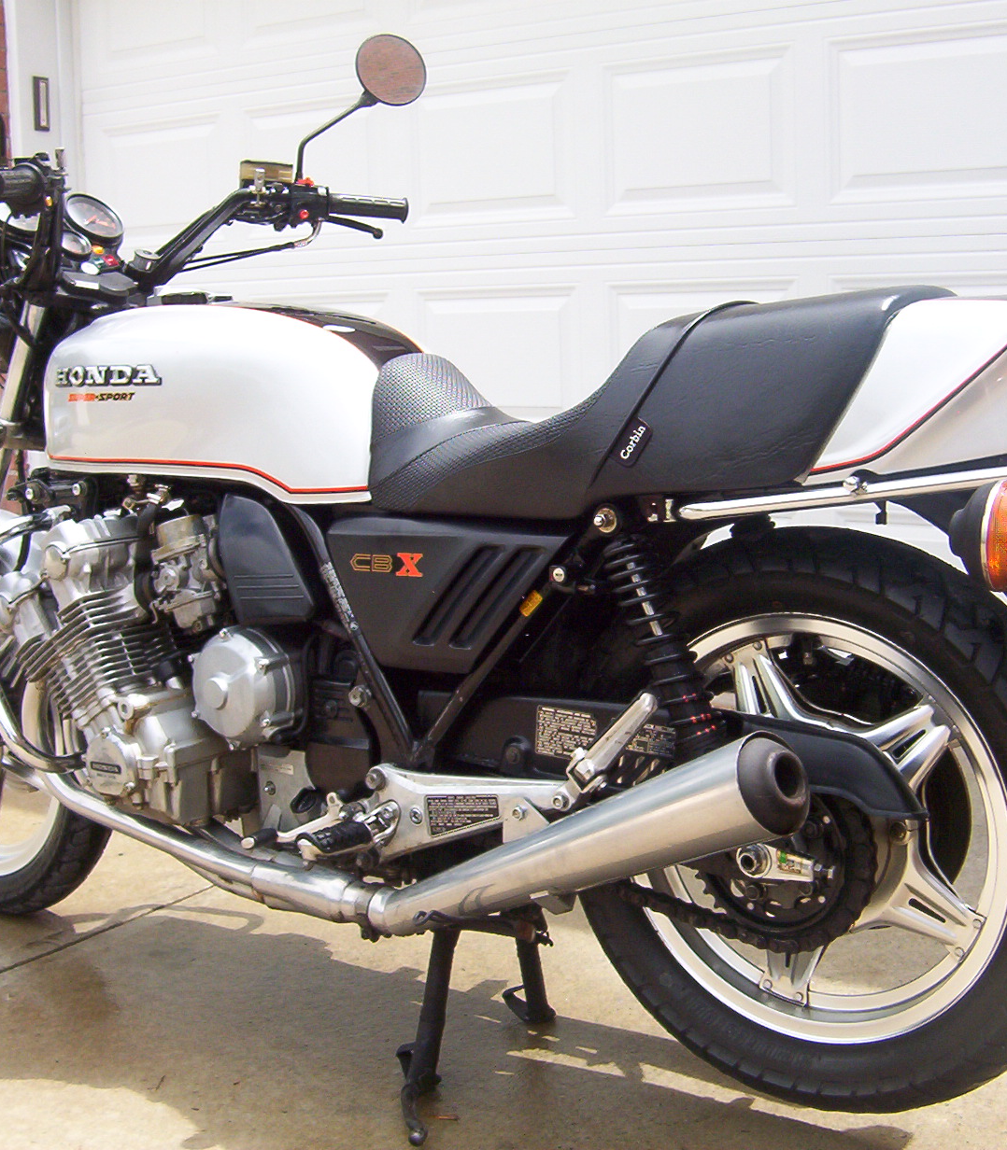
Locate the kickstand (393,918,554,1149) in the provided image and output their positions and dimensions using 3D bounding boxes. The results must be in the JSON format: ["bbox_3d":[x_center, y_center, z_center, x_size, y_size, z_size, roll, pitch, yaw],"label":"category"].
[{"bbox_3d":[-0.052,0.533,2.035,0.140,0.235,0.400,2,9,35],"label":"kickstand"}]

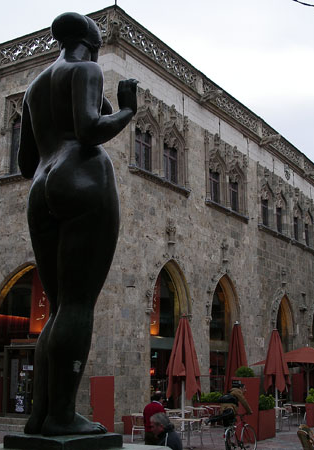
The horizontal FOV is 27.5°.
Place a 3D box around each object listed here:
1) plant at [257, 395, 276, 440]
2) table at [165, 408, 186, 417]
[{"bbox_3d":[3.331,6.000,20.108,0.340,1.327,1.180,-8,-14,32],"label":"plant"},{"bbox_3d":[0.602,5.994,19.286,0.720,0.740,0.720,-8,-15,31],"label":"table"}]

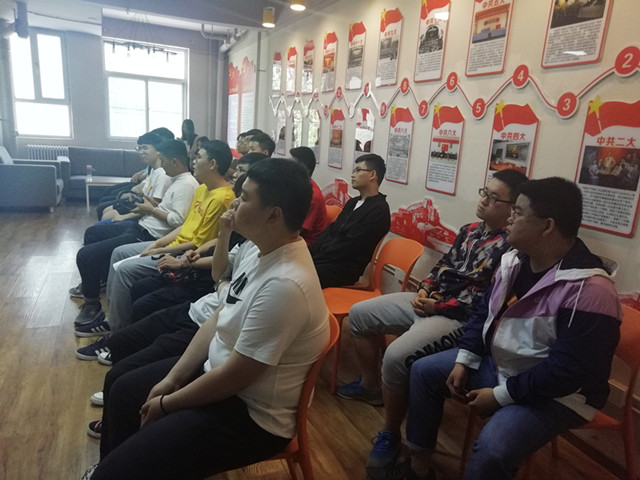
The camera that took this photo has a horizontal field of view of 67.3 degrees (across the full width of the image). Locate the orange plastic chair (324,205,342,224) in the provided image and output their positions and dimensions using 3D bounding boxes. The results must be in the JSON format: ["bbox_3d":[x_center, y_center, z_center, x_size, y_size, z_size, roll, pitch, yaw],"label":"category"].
[{"bbox_3d":[-0.116,0.126,3.846,0.505,0.798,0.444,1,13,-13],"label":"orange plastic chair"}]

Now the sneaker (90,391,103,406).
[{"bbox_3d":[-1.010,0.750,2.445,0.285,0.110,0.105,-2,14,-23],"label":"sneaker"}]

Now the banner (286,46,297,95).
[{"bbox_3d":[-0.356,-2.054,5.848,0.030,0.570,0.310,-2,14,-23],"label":"banner"}]

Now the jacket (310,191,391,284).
[{"bbox_3d":[0.193,-0.054,3.213,0.551,0.571,0.500,-2,14,-22],"label":"jacket"}]

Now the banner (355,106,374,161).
[{"bbox_3d":[0.374,-0.866,4.188,0.030,0.570,0.310,-2,14,-23],"label":"banner"}]

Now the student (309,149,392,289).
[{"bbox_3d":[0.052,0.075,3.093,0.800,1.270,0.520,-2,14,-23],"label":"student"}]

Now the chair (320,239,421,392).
[{"bbox_3d":[0.281,0.409,2.729,0.505,0.798,0.444,3,13,-6],"label":"chair"}]

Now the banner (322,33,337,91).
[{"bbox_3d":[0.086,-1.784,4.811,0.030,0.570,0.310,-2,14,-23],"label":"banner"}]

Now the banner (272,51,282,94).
[{"bbox_3d":[-0.587,-2.215,6.443,0.020,0.561,0.316,-2,14,-22],"label":"banner"}]

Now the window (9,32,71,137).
[{"bbox_3d":[-4.751,-2.612,8.194,0.884,1.732,0.122,-2,14,-22],"label":"window"}]

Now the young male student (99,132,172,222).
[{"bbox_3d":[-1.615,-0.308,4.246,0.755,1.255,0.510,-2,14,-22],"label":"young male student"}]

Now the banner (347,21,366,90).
[{"bbox_3d":[0.307,-1.649,4.293,0.030,0.570,0.310,-2,14,-23],"label":"banner"}]

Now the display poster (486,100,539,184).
[{"bbox_3d":[1.028,-0.467,2.614,0.020,0.571,0.316,-2,14,-22],"label":"display poster"}]

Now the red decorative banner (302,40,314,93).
[{"bbox_3d":[-0.135,-1.919,5.330,0.030,0.570,0.310,-2,14,-23],"label":"red decorative banner"}]

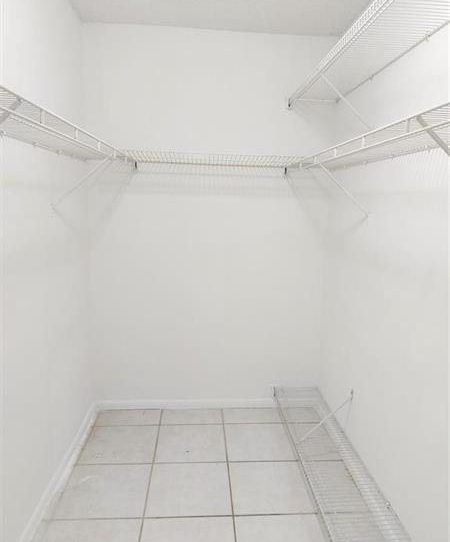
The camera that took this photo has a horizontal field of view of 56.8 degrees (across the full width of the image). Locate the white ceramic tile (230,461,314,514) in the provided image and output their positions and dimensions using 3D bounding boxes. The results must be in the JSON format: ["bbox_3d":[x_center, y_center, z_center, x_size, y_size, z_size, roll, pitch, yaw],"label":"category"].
[{"bbox_3d":[0.231,1.108,2.135,0.405,0.010,0.403,1,9,-4],"label":"white ceramic tile"}]

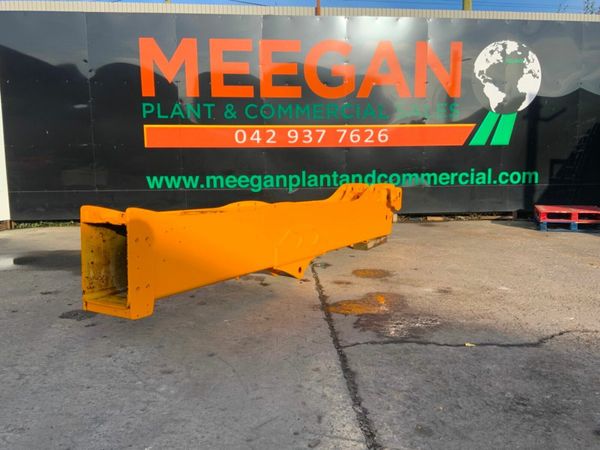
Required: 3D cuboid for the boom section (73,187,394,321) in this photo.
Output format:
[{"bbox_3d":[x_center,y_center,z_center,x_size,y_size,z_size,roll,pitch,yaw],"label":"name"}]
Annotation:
[{"bbox_3d":[-0.009,0.039,5.143,0.470,0.875,4.650,2,6,31],"label":"boom section"}]

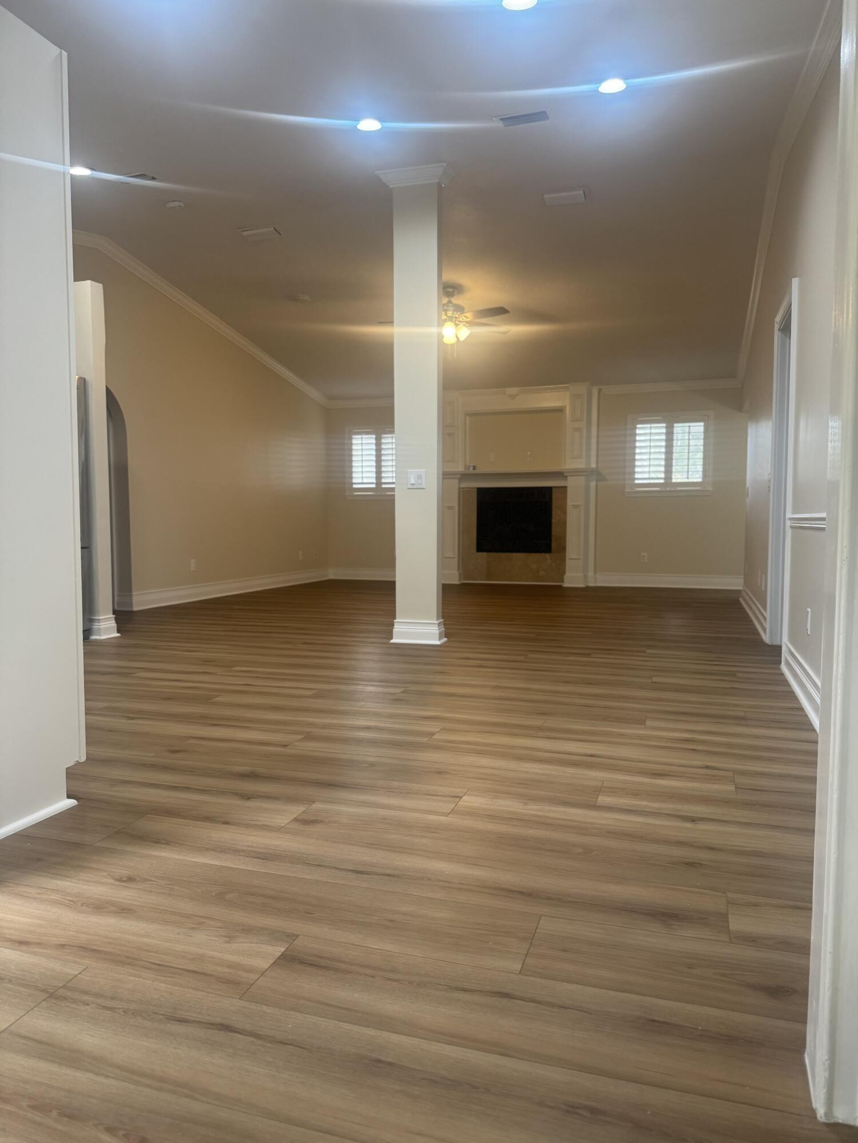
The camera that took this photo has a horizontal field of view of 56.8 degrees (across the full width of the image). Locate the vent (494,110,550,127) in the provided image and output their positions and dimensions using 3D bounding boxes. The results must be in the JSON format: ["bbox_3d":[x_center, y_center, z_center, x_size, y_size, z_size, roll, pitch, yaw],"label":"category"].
[{"bbox_3d":[0.519,-2.471,4.343,0.300,0.030,0.190,1,15,19],"label":"vent"}]

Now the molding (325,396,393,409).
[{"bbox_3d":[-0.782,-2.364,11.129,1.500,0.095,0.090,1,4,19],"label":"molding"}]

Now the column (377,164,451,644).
[{"bbox_3d":[-0.073,-1.076,5.395,0.480,3.130,0.280,1,4,19],"label":"column"}]

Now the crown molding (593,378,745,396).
[{"bbox_3d":[2.965,-2.283,9.820,1.680,0.095,0.090,1,4,19],"label":"crown molding"}]

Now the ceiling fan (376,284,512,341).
[{"bbox_3d":[0.205,-2.449,7.589,1.340,0.520,1.340,1,4,19],"label":"ceiling fan"}]

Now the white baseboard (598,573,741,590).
[{"bbox_3d":[2.991,0.128,9.994,1.750,0.145,0.025,1,4,19],"label":"white baseboard"}]

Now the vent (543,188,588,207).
[{"bbox_3d":[1.032,-2.835,6.008,0.340,0.030,0.180,1,-6,19],"label":"vent"}]

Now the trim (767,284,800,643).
[{"bbox_3d":[2.178,-0.555,4.797,0.120,2.150,1.070,1,4,19],"label":"trim"}]

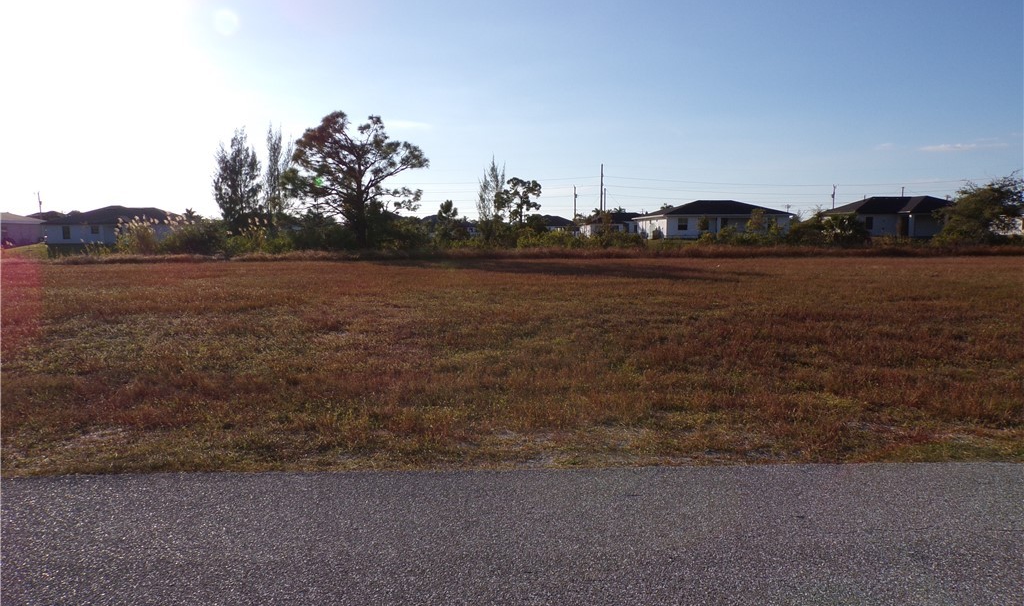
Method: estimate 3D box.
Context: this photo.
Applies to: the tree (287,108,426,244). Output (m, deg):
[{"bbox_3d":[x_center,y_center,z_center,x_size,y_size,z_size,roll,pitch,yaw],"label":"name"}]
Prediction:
[{"bbox_3d":[-11.458,-8.920,53.000,10.400,10.700,9.200,0,6,0],"label":"tree"}]

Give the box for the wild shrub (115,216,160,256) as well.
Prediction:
[{"bbox_3d":[-25.582,-4.543,48.500,3.100,2.600,2.600,0,6,0],"label":"wild shrub"}]

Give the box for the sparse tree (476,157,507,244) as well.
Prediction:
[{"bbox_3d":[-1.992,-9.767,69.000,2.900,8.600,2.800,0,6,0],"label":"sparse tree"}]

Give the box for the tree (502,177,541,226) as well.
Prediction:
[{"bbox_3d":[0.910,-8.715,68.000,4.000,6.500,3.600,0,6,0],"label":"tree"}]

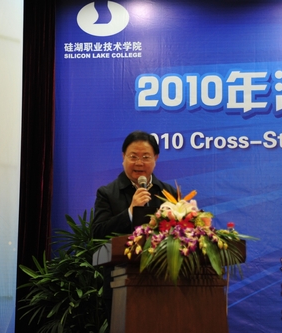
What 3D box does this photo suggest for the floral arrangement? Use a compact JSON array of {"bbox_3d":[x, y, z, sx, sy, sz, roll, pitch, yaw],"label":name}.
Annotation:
[{"bbox_3d":[0.210,0.321,4.120,0.549,0.420,0.380,2,-10,-11],"label":"floral arrangement"}]

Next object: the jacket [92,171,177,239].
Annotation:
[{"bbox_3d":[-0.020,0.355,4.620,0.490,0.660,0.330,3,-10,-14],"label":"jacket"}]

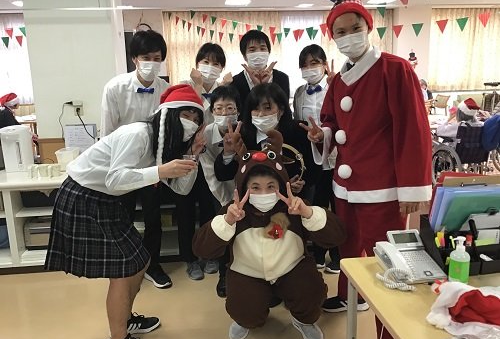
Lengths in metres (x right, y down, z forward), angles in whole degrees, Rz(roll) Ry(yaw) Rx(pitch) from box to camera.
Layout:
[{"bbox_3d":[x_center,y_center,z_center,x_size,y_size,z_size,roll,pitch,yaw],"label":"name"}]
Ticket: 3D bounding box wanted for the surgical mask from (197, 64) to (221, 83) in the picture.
[{"bbox_3d":[-0.253,-0.589,2.760,0.145,0.115,0.075,9,14,1],"label":"surgical mask"}]

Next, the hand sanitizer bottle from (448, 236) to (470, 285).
[{"bbox_3d":[0.682,0.296,1.455,0.064,0.153,0.064,-5,12,-17],"label":"hand sanitizer bottle"}]

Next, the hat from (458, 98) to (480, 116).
[{"bbox_3d":[2.255,-0.637,4.600,0.220,0.180,0.230,-8,13,-30],"label":"hat"}]

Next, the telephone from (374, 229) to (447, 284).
[{"bbox_3d":[0.554,0.289,1.559,0.172,0.110,0.230,-3,12,-7],"label":"telephone"}]

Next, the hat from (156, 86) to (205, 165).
[{"bbox_3d":[-0.326,-0.217,2.147,0.240,0.380,0.210,10,17,44],"label":"hat"}]

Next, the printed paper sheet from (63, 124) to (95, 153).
[{"bbox_3d":[-1.268,-0.185,3.380,0.225,0.300,0.015,-3,12,-5],"label":"printed paper sheet"}]

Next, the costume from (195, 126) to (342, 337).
[{"bbox_3d":[0.098,0.300,2.434,0.810,1.030,0.600,-1,12,0],"label":"costume"}]

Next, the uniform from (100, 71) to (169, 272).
[{"bbox_3d":[-0.743,0.052,2.930,0.460,1.380,0.330,-4,11,-13],"label":"uniform"}]

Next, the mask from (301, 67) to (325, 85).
[{"bbox_3d":[0.402,-0.589,2.824,0.137,0.100,0.085,1,12,11],"label":"mask"}]

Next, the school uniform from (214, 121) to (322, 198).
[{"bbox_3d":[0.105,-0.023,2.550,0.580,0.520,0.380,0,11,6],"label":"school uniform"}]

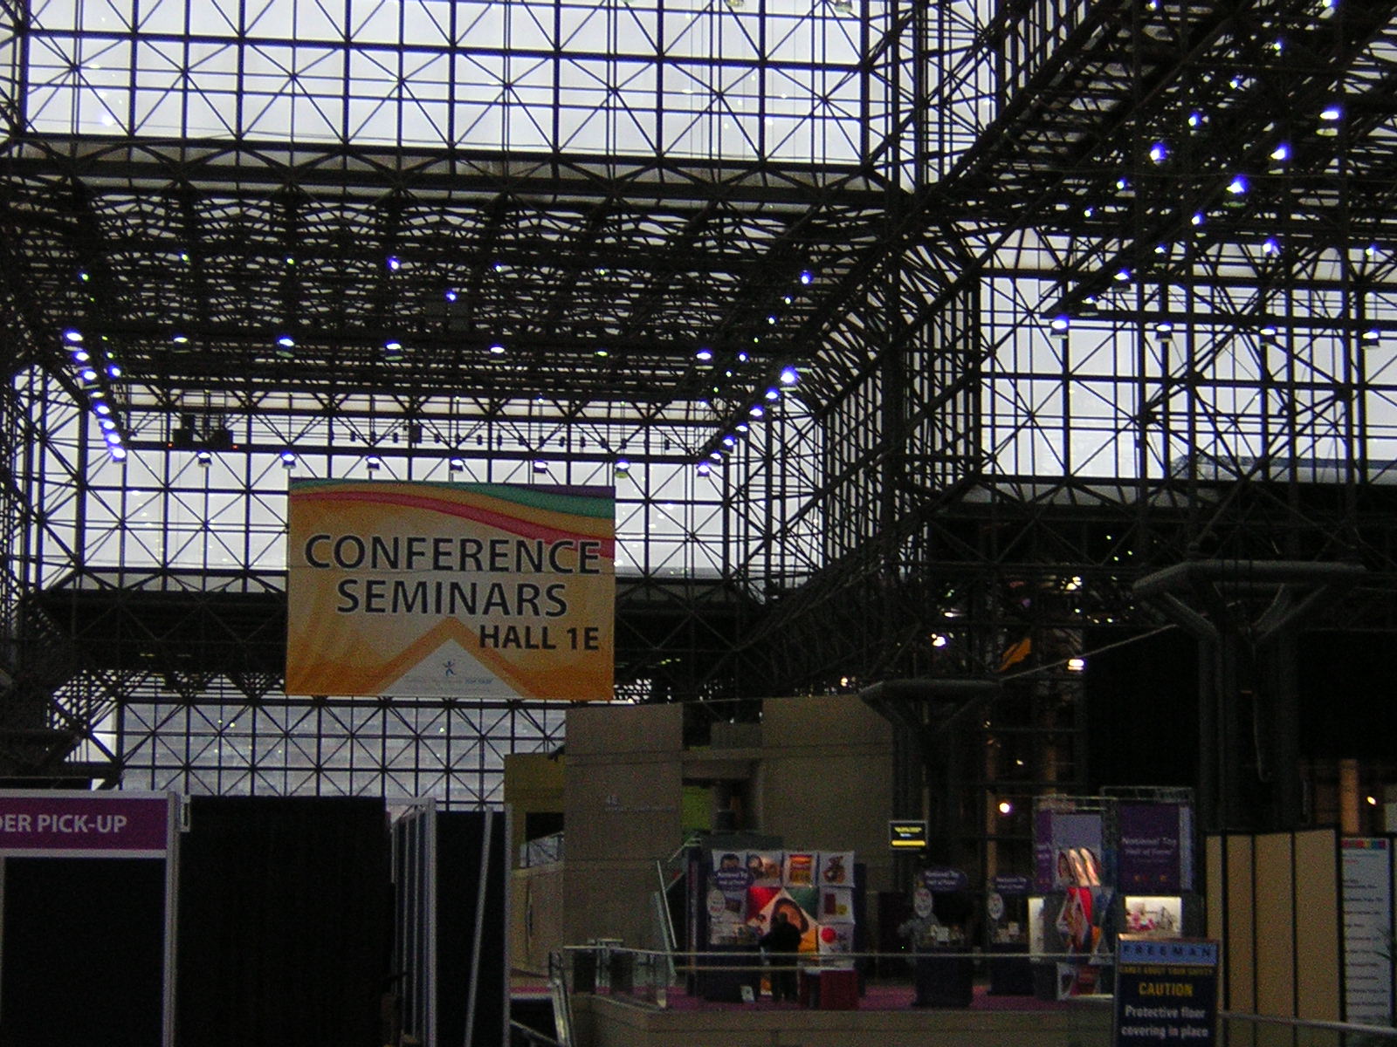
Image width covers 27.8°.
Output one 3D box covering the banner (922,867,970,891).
[{"bbox_3d":[4.462,6.446,51.102,0.860,0.460,0.050,1,-8,-8],"label":"banner"}]

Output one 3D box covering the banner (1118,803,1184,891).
[{"bbox_3d":[8.151,5.854,51.022,1.170,1.630,0.050,1,-8,-8],"label":"banner"}]

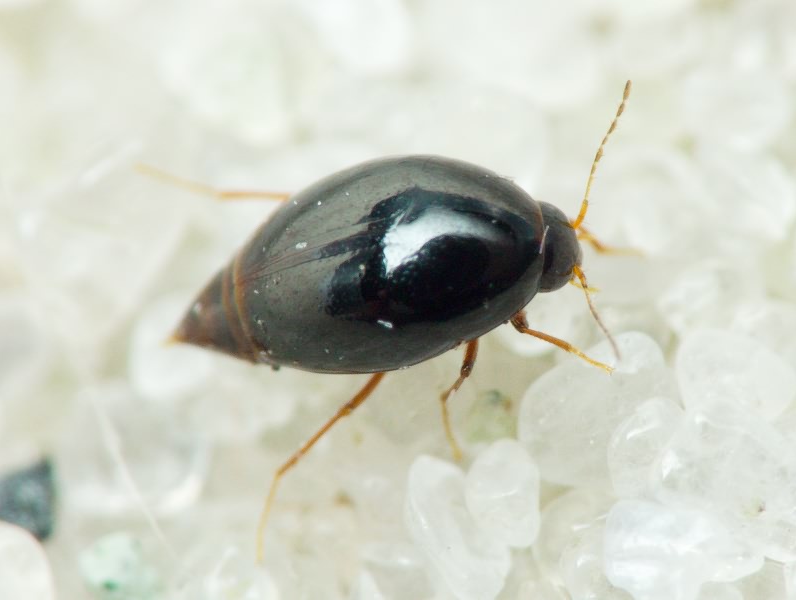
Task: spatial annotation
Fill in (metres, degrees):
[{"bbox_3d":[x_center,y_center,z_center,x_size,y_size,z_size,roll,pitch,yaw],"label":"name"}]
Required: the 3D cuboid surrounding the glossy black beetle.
[{"bbox_3d":[0.000,0.000,0.024,0.002,0.001,0.002,-13,61,8],"label":"glossy black beetle"}]

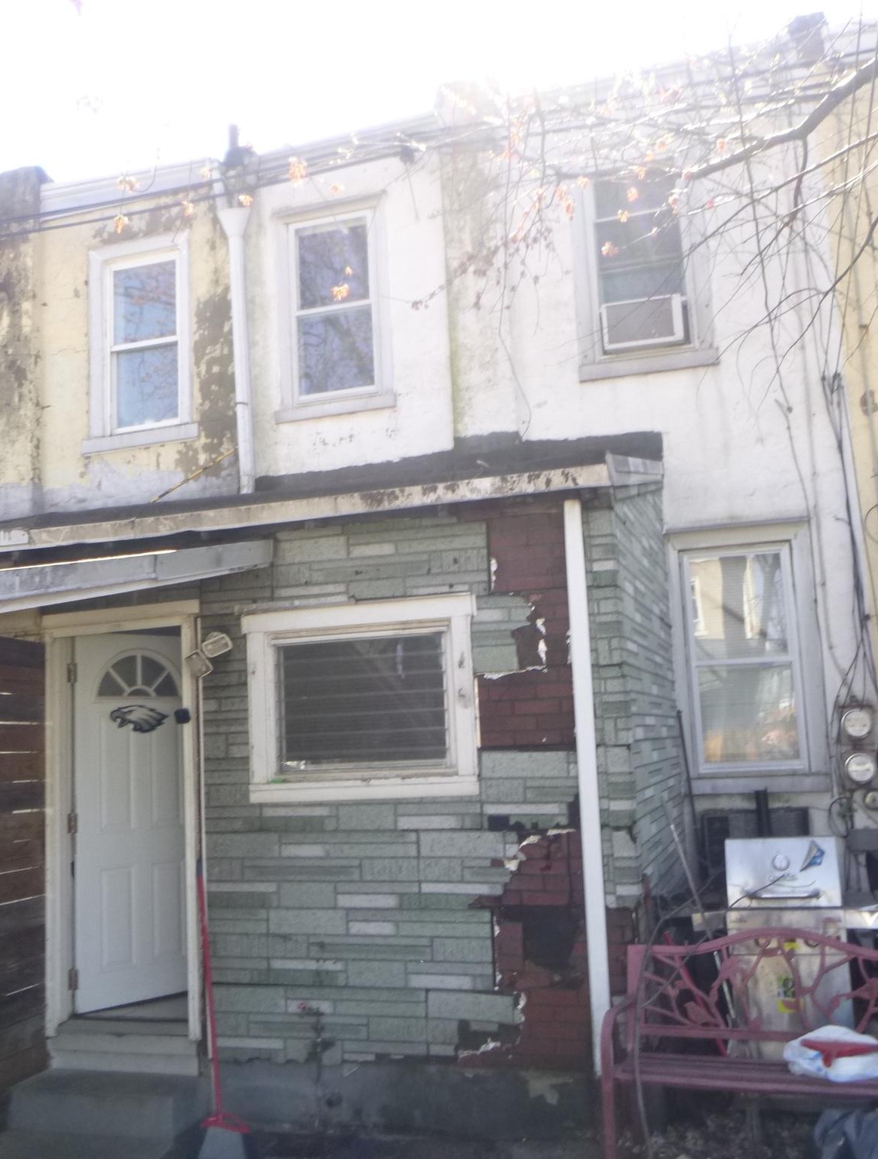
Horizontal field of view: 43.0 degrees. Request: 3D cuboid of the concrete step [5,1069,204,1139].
[{"bbox_3d":[-1.591,2.509,5.354,0.910,0.182,0.320,-6,-9,17],"label":"concrete step"}]

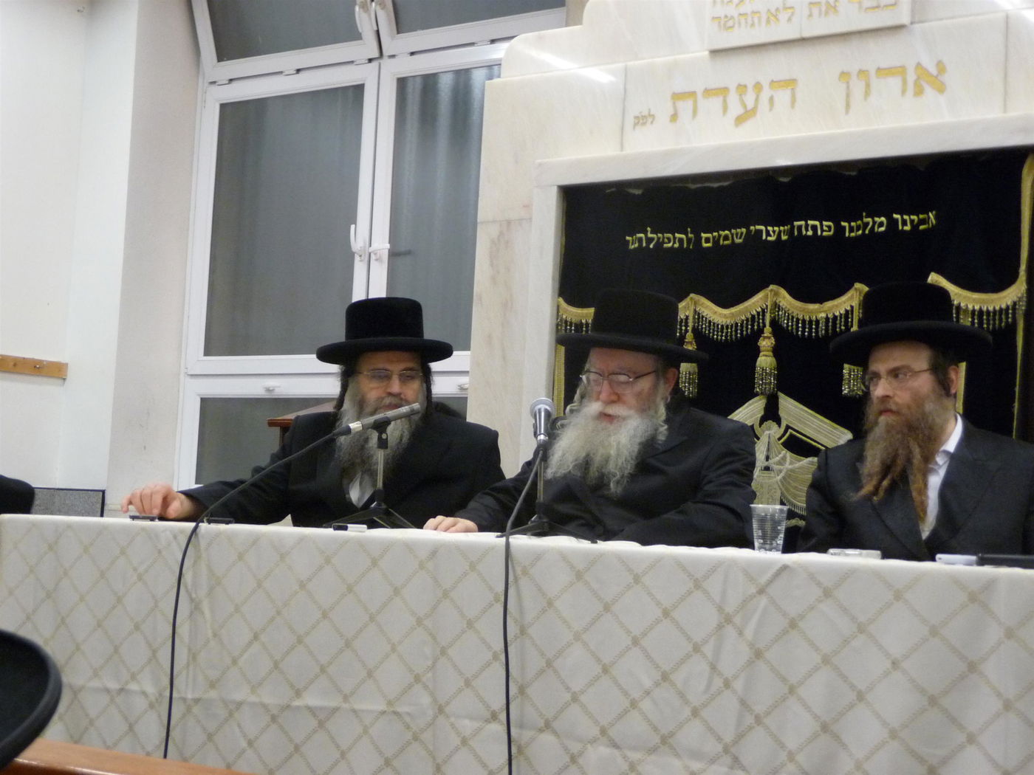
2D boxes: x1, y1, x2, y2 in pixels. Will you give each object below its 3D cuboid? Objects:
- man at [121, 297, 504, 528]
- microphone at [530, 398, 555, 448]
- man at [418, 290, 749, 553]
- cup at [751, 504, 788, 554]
[{"bbox_3d":[-0.496,0.424,4.404,0.740,1.369,0.850,1,-5,24],"label":"man"},{"bbox_3d":[0.051,0.068,3.530,0.052,0.052,0.165,1,30,1],"label":"microphone"},{"bbox_3d":[0.178,0.425,3.972,0.610,1.370,0.910,0,-5,32],"label":"man"},{"bbox_3d":[0.482,0.270,3.310,0.070,0.092,0.070,3,-4,0],"label":"cup"}]

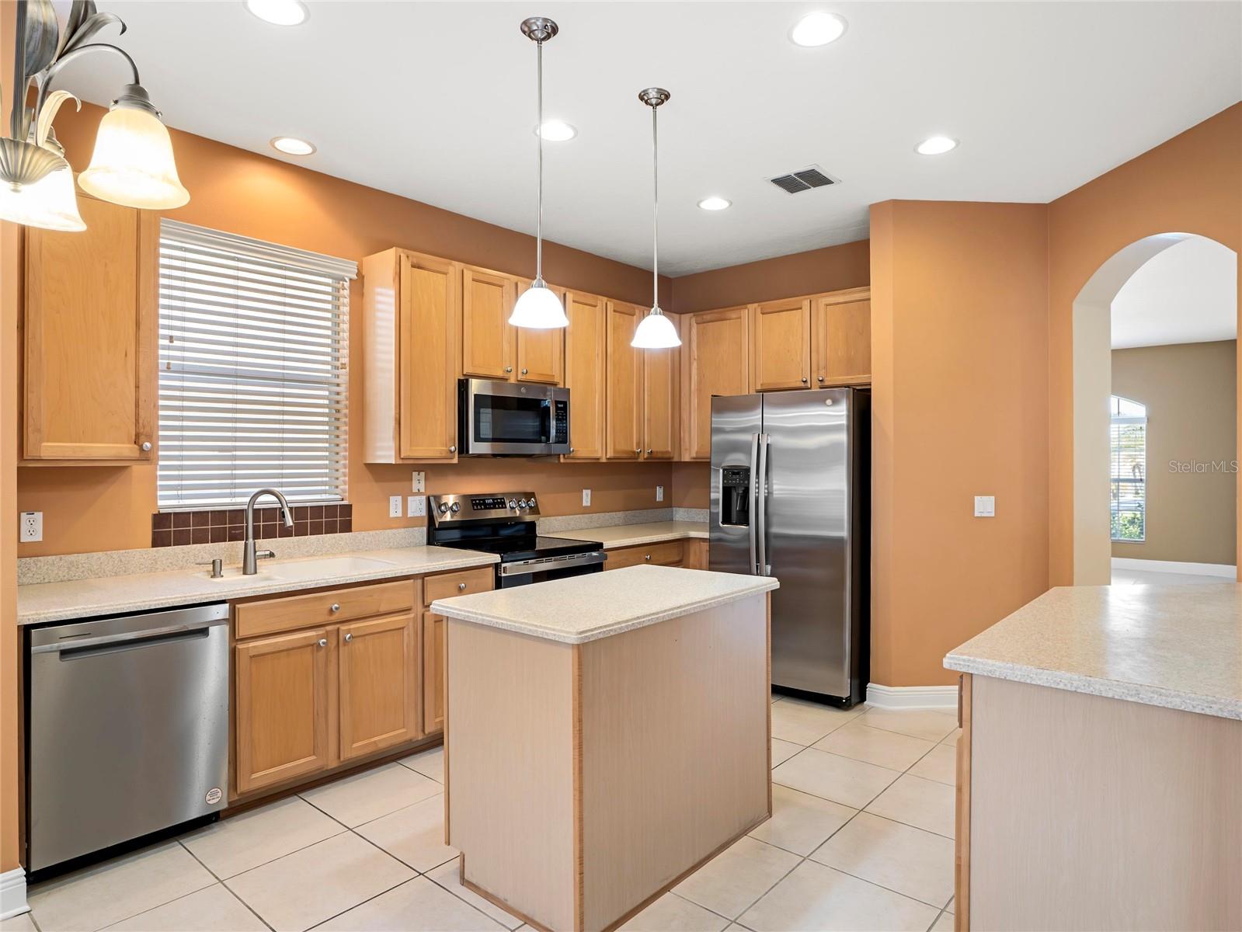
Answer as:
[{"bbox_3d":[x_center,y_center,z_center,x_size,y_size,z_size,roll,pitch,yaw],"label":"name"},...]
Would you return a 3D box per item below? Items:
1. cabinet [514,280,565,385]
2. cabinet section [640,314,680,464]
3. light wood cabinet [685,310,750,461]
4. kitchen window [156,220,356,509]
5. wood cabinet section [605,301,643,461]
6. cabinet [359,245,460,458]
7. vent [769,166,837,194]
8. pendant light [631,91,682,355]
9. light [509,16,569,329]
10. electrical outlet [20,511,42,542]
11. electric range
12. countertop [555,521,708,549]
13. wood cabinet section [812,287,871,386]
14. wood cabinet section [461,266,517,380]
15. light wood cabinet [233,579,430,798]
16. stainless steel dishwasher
[{"bbox_3d":[-0.594,-0.785,4.371,0.330,0.617,0.385,1,1,42],"label":"cabinet"},{"bbox_3d":[0.168,-0.572,5.287,0.339,1.067,0.425,0,0,42],"label":"cabinet section"},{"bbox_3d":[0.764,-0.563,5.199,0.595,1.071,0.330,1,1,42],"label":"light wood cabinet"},{"bbox_3d":[-1.687,-0.434,3.405,0.100,1.260,0.900,1,1,42],"label":"kitchen window"},{"bbox_3d":[-0.104,-0.575,4.983,0.339,1.078,0.391,0,0,42],"label":"wood cabinet section"},{"bbox_3d":[-1.106,-0.553,3.812,0.330,1.071,0.379,1,1,42],"label":"cabinet"},{"bbox_3d":[0.952,-1.485,3.754,0.285,0.020,0.305,0,0,42],"label":"vent"},{"bbox_3d":[0.139,-0.988,2.886,0.198,1.001,0.198,0,0,0],"label":"pendant light"},{"bbox_3d":[-0.271,-0.959,2.371,0.200,0.969,0.200,0,1,0],"label":"light"},{"bbox_3d":[-2.249,0.234,2.745,0.010,0.115,0.069,0,0,42],"label":"electrical outlet"},{"bbox_3d":[-0.578,0.759,4.082,0.705,1.182,0.759,0,0,42],"label":"electric range"},{"bbox_3d":[0.233,0.458,4.912,0.860,0.040,1.480,1,1,42],"label":"countertop"},{"bbox_3d":[1.520,-0.799,4.614,0.435,0.585,0.332,0,0,42],"label":"wood cabinet section"},{"bbox_3d":[-0.869,-0.780,4.130,0.339,0.624,0.374,0,0,42],"label":"wood cabinet section"},{"bbox_3d":[-1.423,0.889,3.255,0.625,0.792,0.855,1,1,42],"label":"light wood cabinet"},{"bbox_3d":[-1.909,0.920,2.717,0.610,0.810,0.595,1,1,42],"label":"stainless steel dishwasher"}]

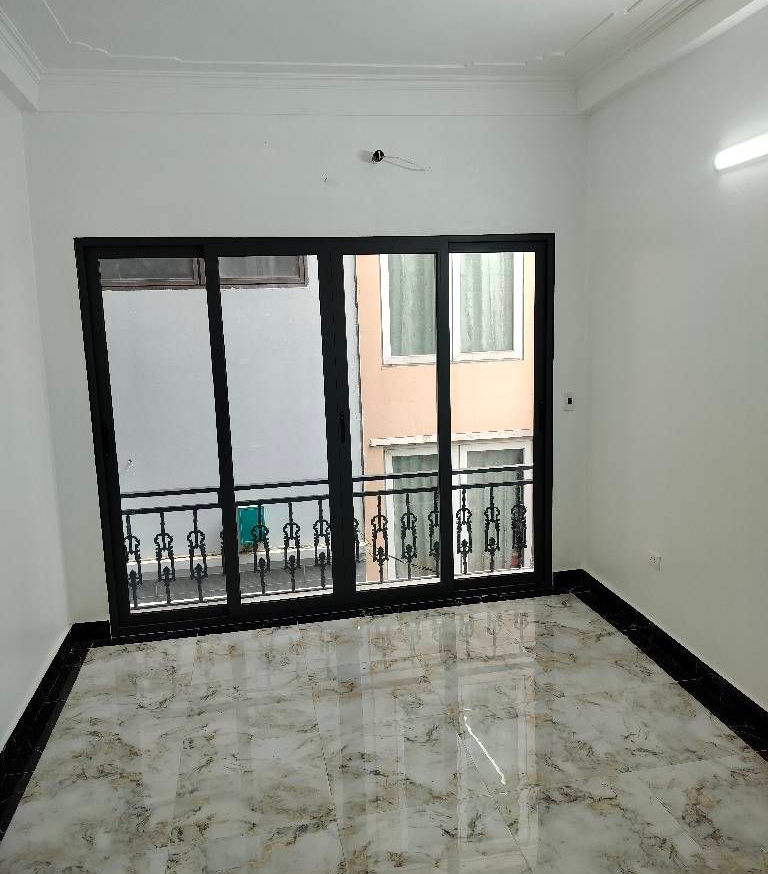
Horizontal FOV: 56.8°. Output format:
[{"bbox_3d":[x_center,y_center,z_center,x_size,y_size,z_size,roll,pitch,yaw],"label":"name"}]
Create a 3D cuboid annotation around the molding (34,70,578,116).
[{"bbox_3d":[-0.335,-1.956,4.035,3.080,0.200,0.085,-4,9,-10],"label":"molding"}]

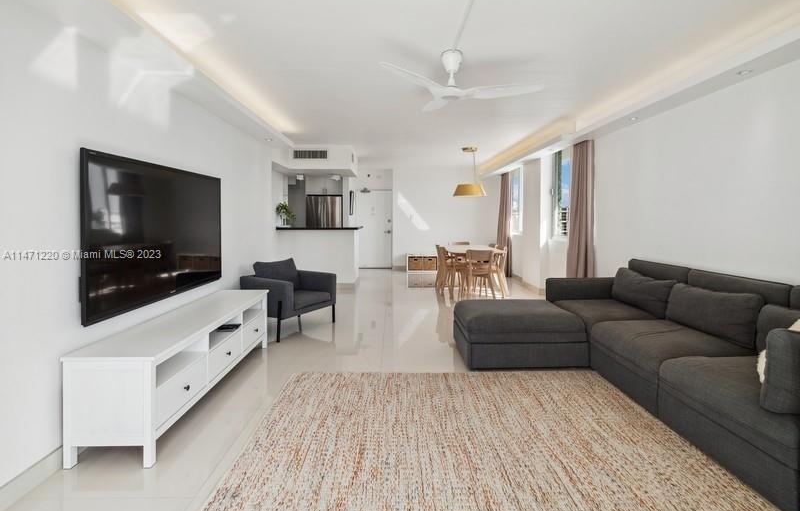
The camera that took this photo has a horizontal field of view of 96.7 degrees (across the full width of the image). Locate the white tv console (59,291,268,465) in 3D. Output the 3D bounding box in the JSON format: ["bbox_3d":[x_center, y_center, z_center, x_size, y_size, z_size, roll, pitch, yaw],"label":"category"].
[{"bbox_3d":[-1.551,0.738,2.730,0.494,0.587,1.760,0,4,-1],"label":"white tv console"}]

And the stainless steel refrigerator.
[{"bbox_3d":[-1.787,-0.513,8.680,0.850,1.830,0.750,0,4,-1],"label":"stainless steel refrigerator"}]

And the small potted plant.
[{"bbox_3d":[-2.165,-0.764,6.750,0.360,0.490,0.330,0,4,-1],"label":"small potted plant"}]

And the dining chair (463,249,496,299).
[{"bbox_3d":[1.240,0.309,5.680,0.470,0.820,0.530,0,4,-1],"label":"dining chair"}]

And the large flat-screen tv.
[{"bbox_3d":[-1.742,-0.180,2.690,0.060,0.960,1.530,0,4,-1],"label":"large flat-screen tv"}]

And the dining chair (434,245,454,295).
[{"bbox_3d":[0.899,0.252,6.220,0.520,0.820,0.470,-1,4,-8],"label":"dining chair"}]

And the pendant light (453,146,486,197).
[{"bbox_3d":[1.241,-1.500,6.350,0.570,0.910,0.570,0,4,-1],"label":"pendant light"}]

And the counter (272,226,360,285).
[{"bbox_3d":[-1.537,0.030,6.950,1.550,1.110,0.750,0,4,-1],"label":"counter"}]

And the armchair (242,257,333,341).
[{"bbox_3d":[-1.274,0.464,4.220,0.760,0.820,0.810,2,5,29],"label":"armchair"}]

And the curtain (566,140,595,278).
[{"bbox_3d":[2.438,-0.345,4.820,0.140,2.310,0.500,0,4,-1],"label":"curtain"}]

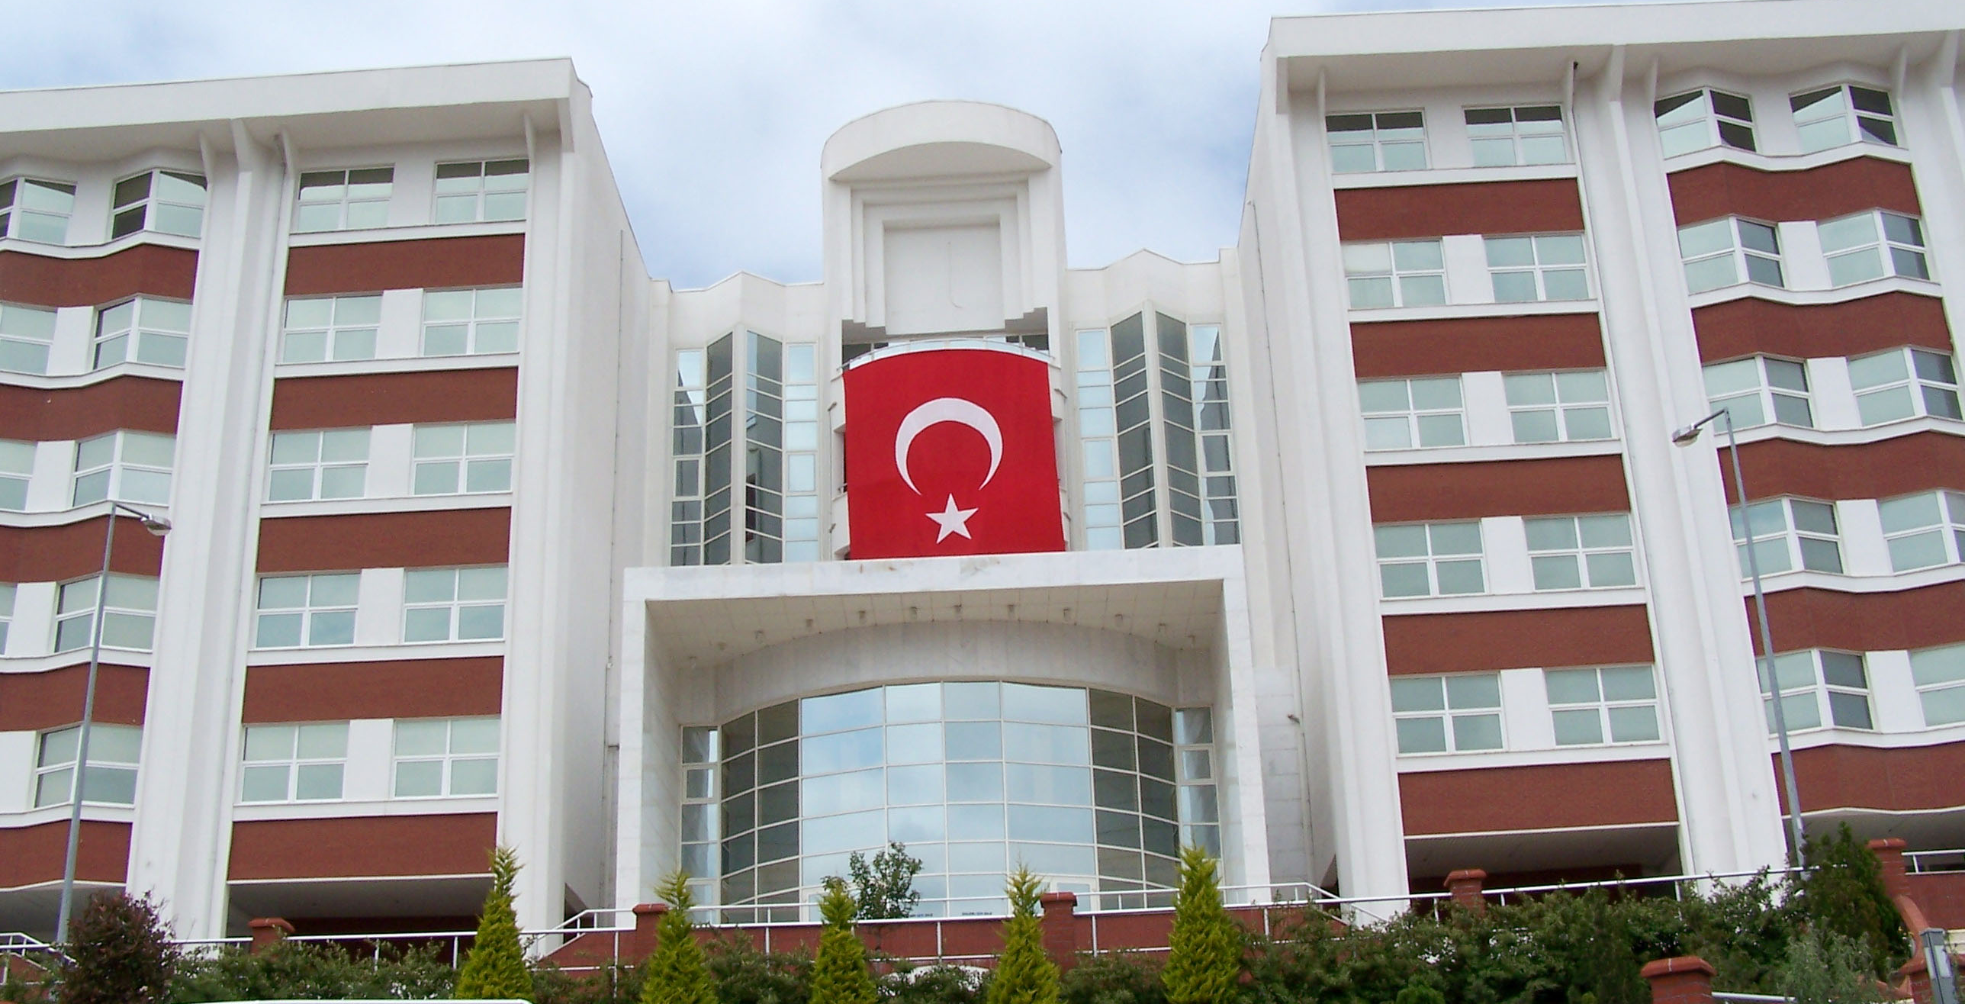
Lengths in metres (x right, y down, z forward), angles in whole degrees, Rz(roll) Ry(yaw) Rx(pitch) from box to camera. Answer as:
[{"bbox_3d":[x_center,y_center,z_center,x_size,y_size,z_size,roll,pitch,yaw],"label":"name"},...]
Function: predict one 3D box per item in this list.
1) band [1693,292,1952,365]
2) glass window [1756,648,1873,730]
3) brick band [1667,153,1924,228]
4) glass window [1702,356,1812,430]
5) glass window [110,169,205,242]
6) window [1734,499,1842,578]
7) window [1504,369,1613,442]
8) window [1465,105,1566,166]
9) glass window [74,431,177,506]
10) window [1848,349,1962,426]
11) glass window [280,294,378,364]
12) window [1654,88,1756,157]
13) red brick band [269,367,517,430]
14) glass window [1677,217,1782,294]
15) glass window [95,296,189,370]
[{"bbox_3d":[18.483,-3.837,47.275,5.508,1.300,0.646,-3,-22,1],"label":"band"},{"bbox_3d":[16.635,3.690,42.987,2.106,1.582,0.544,-2,-22,1],"label":"glass window"},{"bbox_3d":[17.775,-6.779,47.050,5.358,1.266,0.602,-2,-22,1],"label":"brick band"},{"bbox_3d":[16.993,-2.302,46.759,2.244,1.692,0.646,-3,-22,1],"label":"glass window"},{"bbox_3d":[-19.299,-6.939,50.360,2.210,1.692,0.646,-3,-22,1],"label":"glass window"},{"bbox_3d":[16.756,0.725,44.777,2.028,1.520,0.536,-3,-22,2],"label":"window"},{"bbox_3d":[12.426,-2.077,46.592,2.125,1.632,0.150,-3,-22,2],"label":"window"},{"bbox_3d":[12.664,-8.662,51.114,2.265,1.632,0.120,-2,-22,1],"label":"window"},{"bbox_3d":[-19.604,-0.751,49.144,2.240,1.687,0.500,-2,-22,1],"label":"glass window"},{"bbox_3d":[20.075,-2.450,46.680,2.329,1.692,0.680,-3,-22,1],"label":"window"},{"bbox_3d":[-14.463,-3.824,47.840,2.116,1.631,0.126,-2,-22,1],"label":"glass window"},{"bbox_3d":[17.104,-8.957,50.706,2.188,1.680,0.500,-2,-22,1],"label":"window"},{"bbox_3d":[-13.039,-2.296,47.743,5.438,1.202,0.200,-3,-22,2],"label":"red brick band"},{"bbox_3d":[16.485,-5.443,47.417,2.038,1.560,0.536,-3,-22,2],"label":"glass window"},{"bbox_3d":[-18.668,-3.754,47.663,2.106,1.582,0.544,-2,-22,1],"label":"glass window"}]

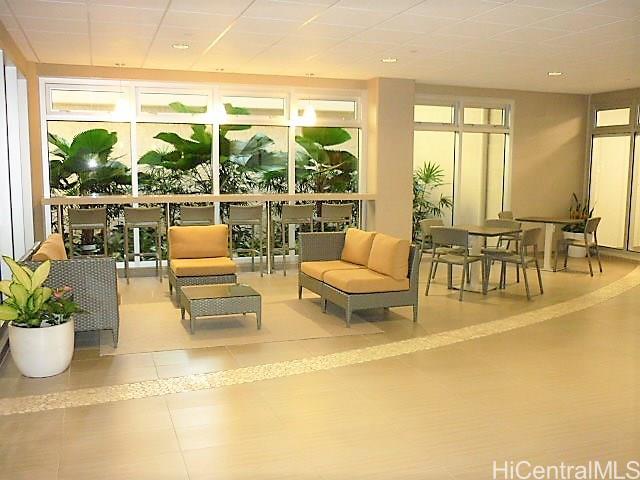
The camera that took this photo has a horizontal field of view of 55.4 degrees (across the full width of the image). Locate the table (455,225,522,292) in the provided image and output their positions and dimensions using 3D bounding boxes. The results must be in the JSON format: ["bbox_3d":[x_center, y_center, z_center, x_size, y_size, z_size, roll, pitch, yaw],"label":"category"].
[{"bbox_3d":[1.939,0.240,7.636,0.780,0.755,0.780,6,9,42],"label":"table"}]

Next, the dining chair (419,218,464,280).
[{"bbox_3d":[1.575,0.166,7.817,0.540,0.790,0.475,6,8,39],"label":"dining chair"}]

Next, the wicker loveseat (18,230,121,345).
[{"bbox_3d":[-2.207,0.420,5.546,0.740,0.820,1.360,-2,7,-17],"label":"wicker loveseat"}]

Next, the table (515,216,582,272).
[{"bbox_3d":[3.384,0.073,9.003,0.760,0.725,0.760,6,9,40],"label":"table"}]

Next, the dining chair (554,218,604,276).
[{"bbox_3d":[3.739,0.070,8.768,0.540,0.790,0.475,6,9,41],"label":"dining chair"}]

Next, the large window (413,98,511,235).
[{"bbox_3d":[2.138,-1.008,9.556,1.900,2.390,0.130,-2,7,-19],"label":"large window"}]

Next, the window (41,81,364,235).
[{"bbox_3d":[-1.451,-0.912,8.610,4.420,2.470,0.140,-2,7,-17],"label":"window"}]

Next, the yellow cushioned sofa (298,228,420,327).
[{"bbox_3d":[0.372,0.335,6.427,0.750,0.820,1.380,-2,7,-20],"label":"yellow cushioned sofa"}]

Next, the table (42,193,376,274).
[{"bbox_3d":[-1.327,-0.050,8.250,4.364,1.085,0.420,-2,7,-19],"label":"table"}]

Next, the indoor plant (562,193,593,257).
[{"bbox_3d":[4.311,-0.232,10.195,0.490,1.070,0.490,-2,7,-19],"label":"indoor plant"}]

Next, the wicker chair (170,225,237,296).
[{"bbox_3d":[-1.353,0.268,6.942,0.650,0.820,0.740,-1,7,-15],"label":"wicker chair"}]

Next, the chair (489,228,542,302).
[{"bbox_3d":[2.293,0.248,7.142,0.540,0.790,0.475,6,9,40],"label":"chair"}]

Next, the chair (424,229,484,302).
[{"bbox_3d":[1.633,0.263,7.238,0.500,0.795,0.570,6,9,42],"label":"chair"}]

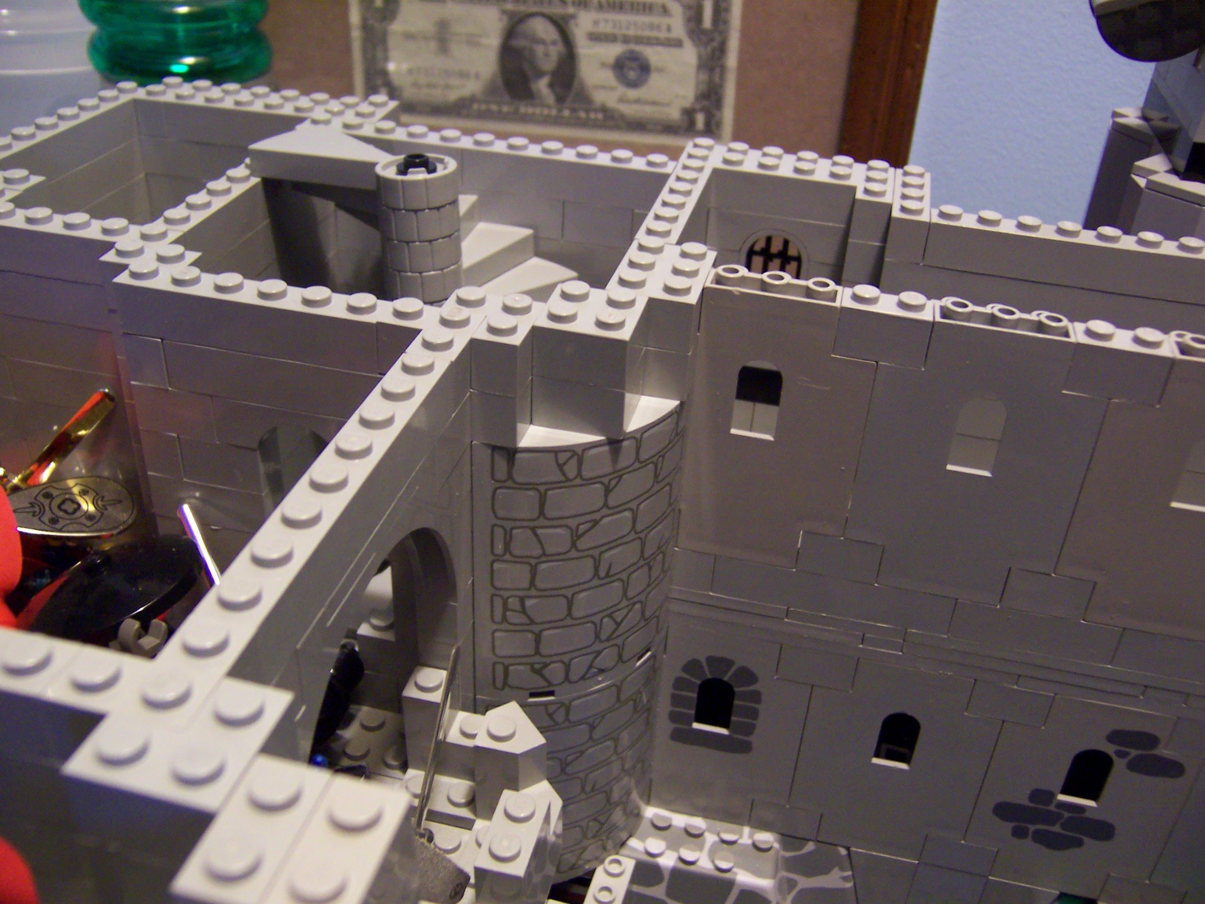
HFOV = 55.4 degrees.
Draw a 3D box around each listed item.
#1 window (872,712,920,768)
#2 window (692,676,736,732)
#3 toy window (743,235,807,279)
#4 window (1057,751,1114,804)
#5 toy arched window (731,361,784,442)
[{"bbox_3d":[0.064,0.062,0.251,0.008,0.016,0.002,10,33,9],"label":"window"},{"bbox_3d":[0.025,0.056,0.257,0.008,0.016,0.002,10,33,9],"label":"window"},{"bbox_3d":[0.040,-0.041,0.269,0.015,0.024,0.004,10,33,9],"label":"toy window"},{"bbox_3d":[0.103,0.069,0.245,0.008,0.016,0.002,10,33,9],"label":"window"},{"bbox_3d":[0.029,-0.010,0.215,0.008,0.016,0.002,10,33,9],"label":"toy arched window"}]

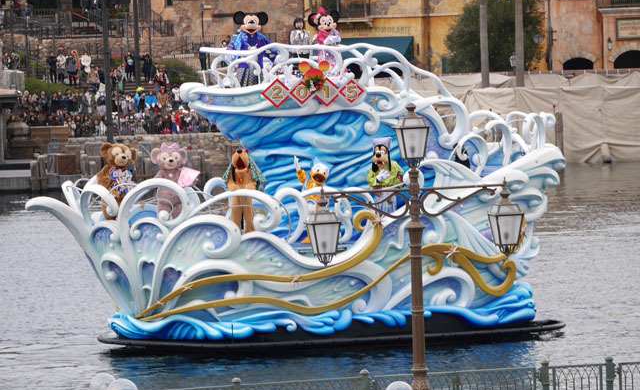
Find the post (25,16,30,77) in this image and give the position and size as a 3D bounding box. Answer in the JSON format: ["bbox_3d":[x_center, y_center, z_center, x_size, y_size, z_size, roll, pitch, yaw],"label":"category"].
[{"bbox_3d":[-16.128,-8.174,210.000,0.200,3.446,0.200,-2,2,0],"label":"post"}]

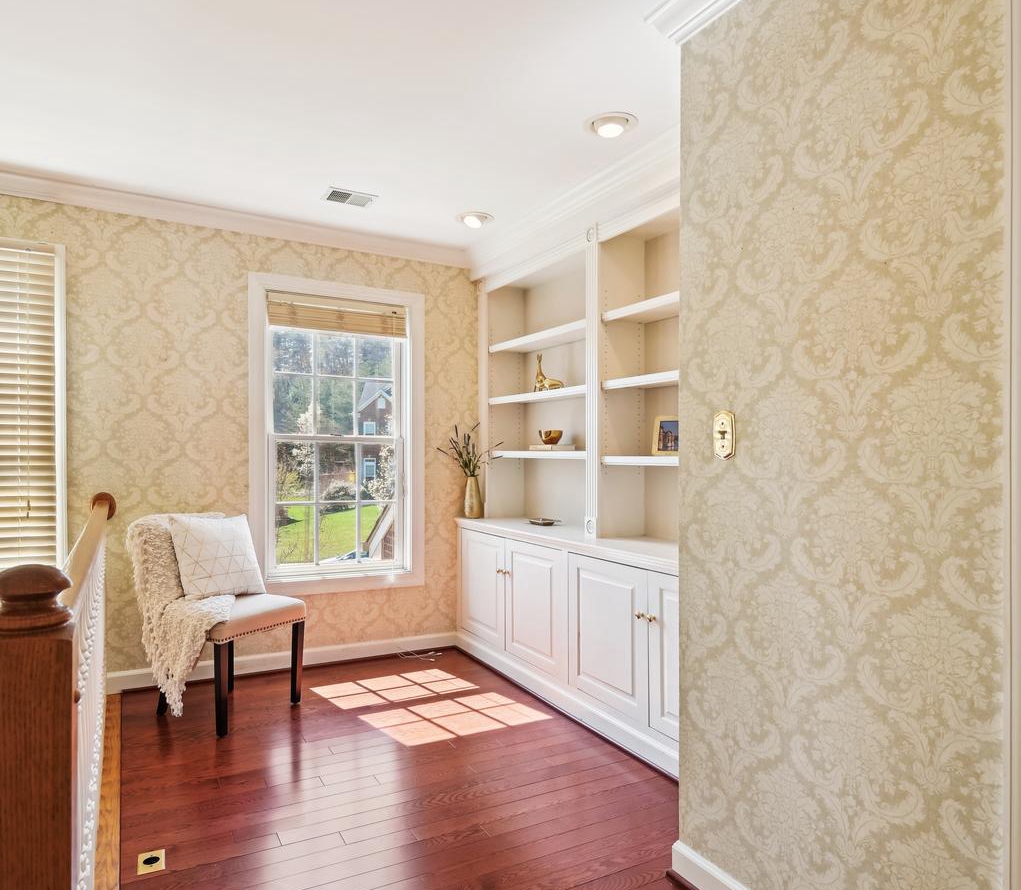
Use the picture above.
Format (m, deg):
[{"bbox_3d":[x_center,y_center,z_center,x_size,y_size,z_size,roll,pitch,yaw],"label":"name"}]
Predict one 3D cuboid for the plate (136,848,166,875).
[{"bbox_3d":[-1.037,1.206,1.972,0.072,0.008,0.110,1,-1,-29],"label":"plate"}]

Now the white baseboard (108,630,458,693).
[{"bbox_3d":[-1.164,1.184,3.785,1.838,0.095,0.020,1,-1,-27],"label":"white baseboard"}]

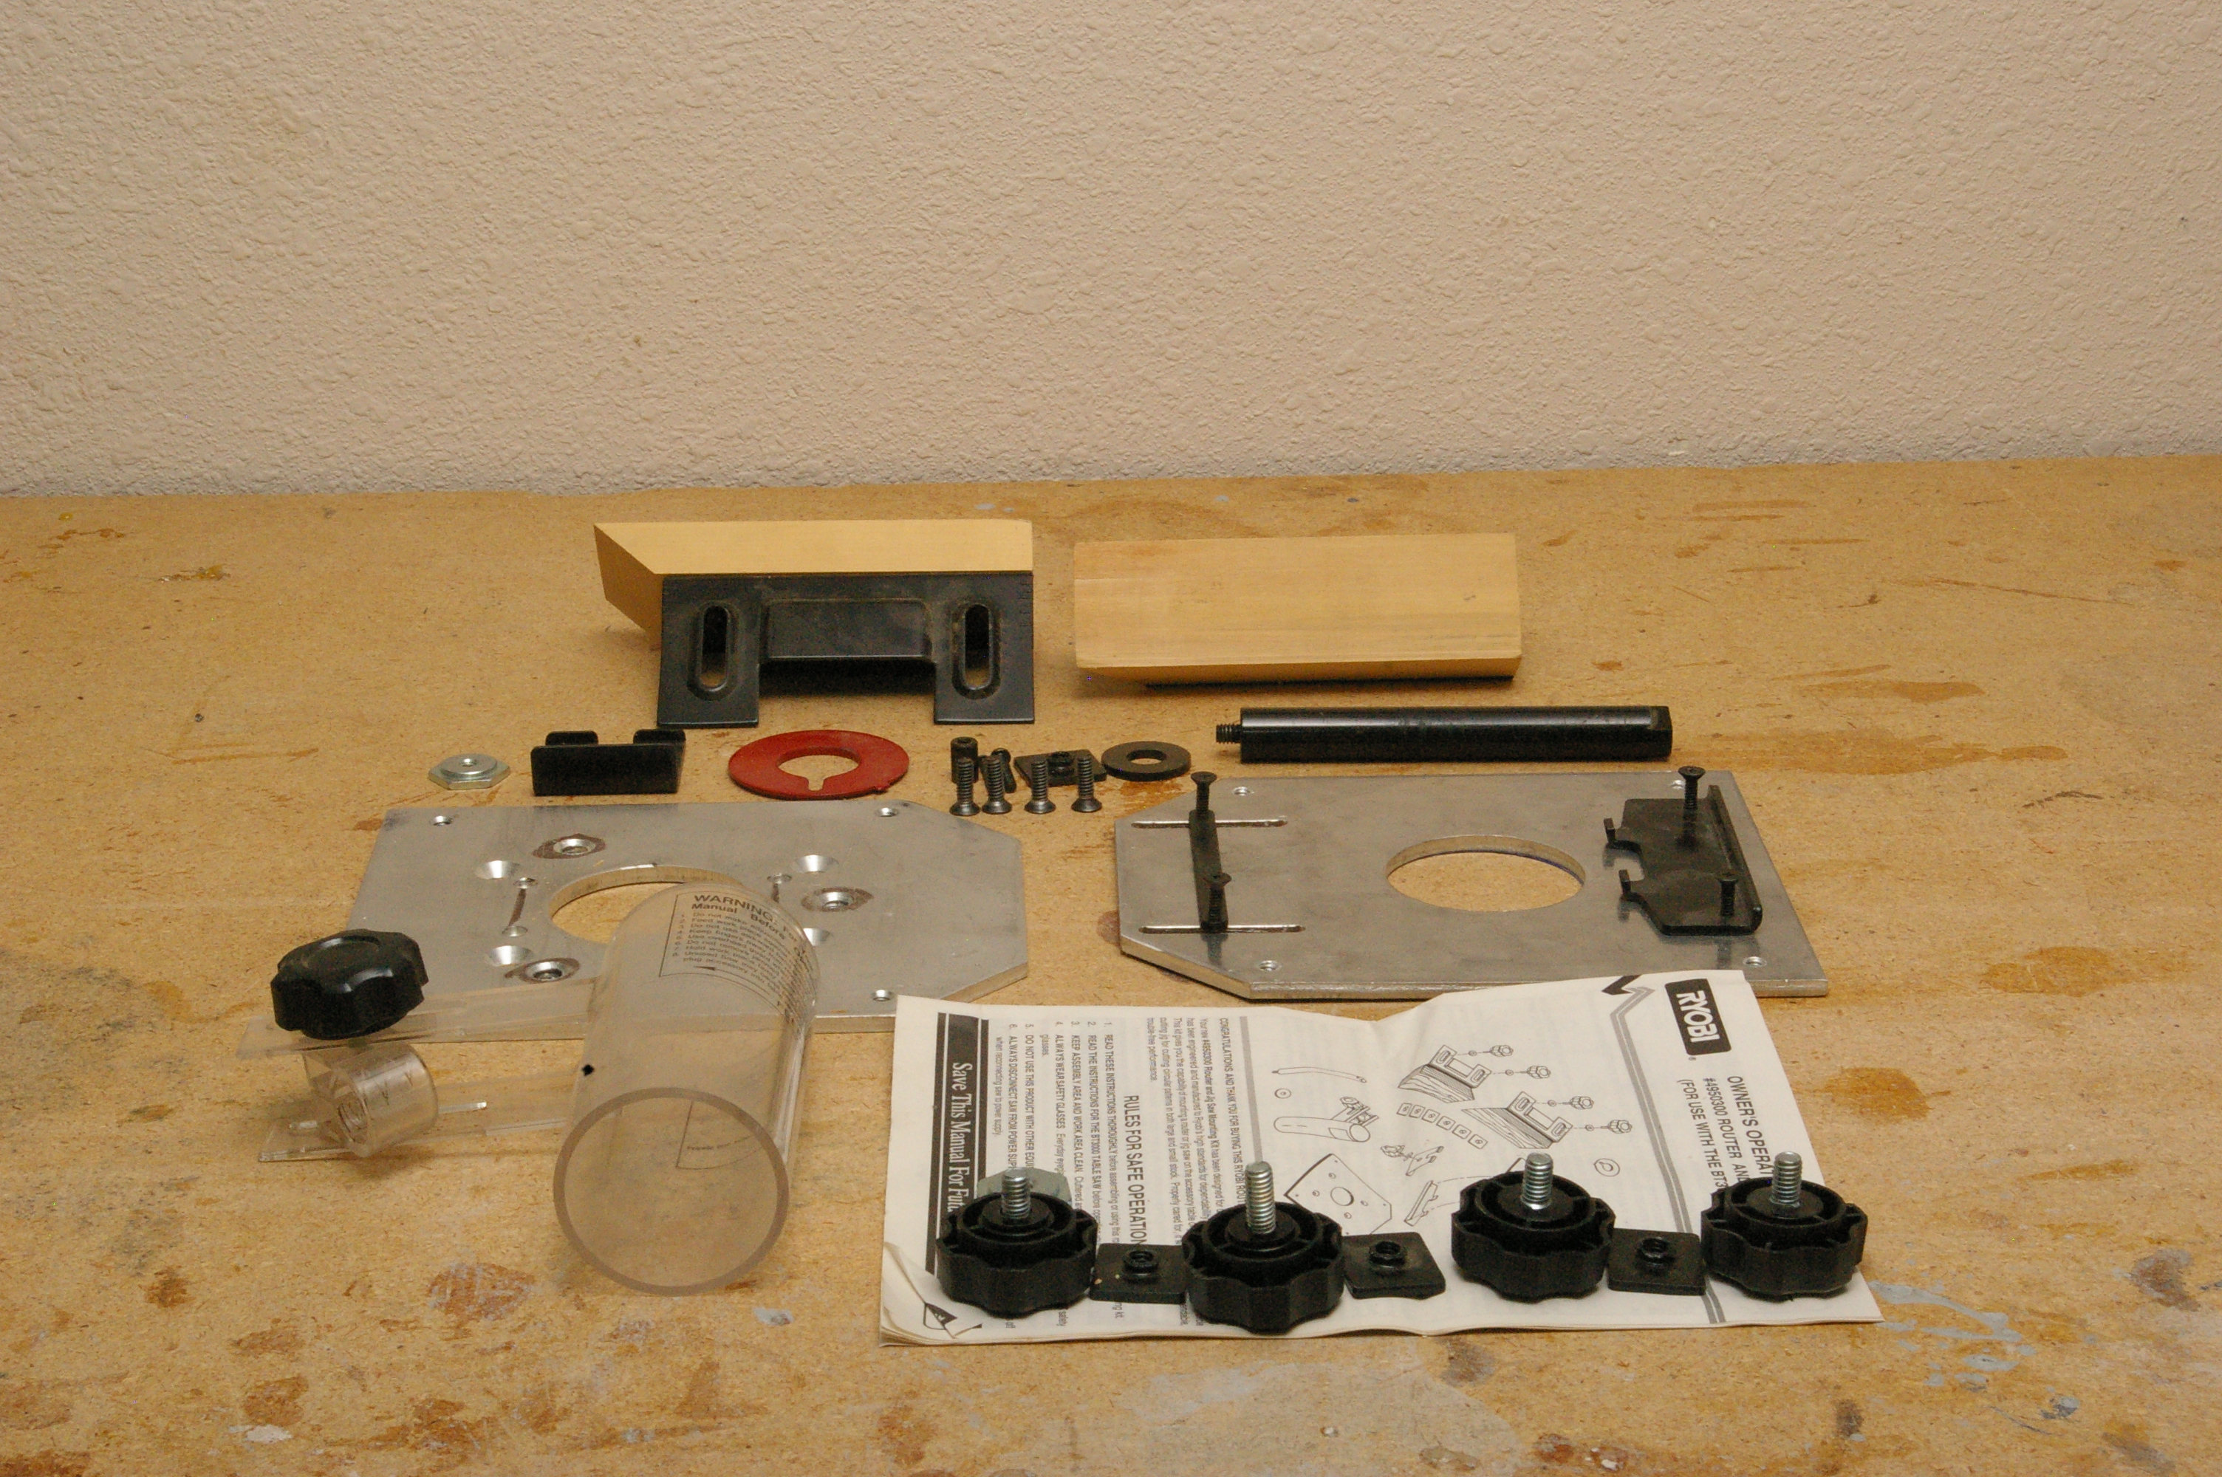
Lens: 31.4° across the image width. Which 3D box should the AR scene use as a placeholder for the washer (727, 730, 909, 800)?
[{"bbox_3d":[-0.110,0.010,1.496,0.068,0.003,0.068,0,21,0],"label":"washer"}]

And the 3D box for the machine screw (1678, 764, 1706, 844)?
[{"bbox_3d":[0.205,0.025,1.397,0.009,0.028,0.009,0,21,0],"label":"machine screw"}]

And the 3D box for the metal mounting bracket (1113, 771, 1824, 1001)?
[{"bbox_3d":[0.118,0.050,1.383,0.231,0.006,0.188,-1,21,-1],"label":"metal mounting bracket"}]

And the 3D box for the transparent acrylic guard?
[{"bbox_3d":[-0.173,0.101,1.169,0.167,0.065,0.148,0,21,0],"label":"transparent acrylic guard"}]

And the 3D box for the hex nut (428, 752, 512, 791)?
[{"bbox_3d":[-0.242,0.012,1.488,0.030,0.006,0.026,-3,21,-8],"label":"hex nut"}]

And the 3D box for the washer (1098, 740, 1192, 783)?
[{"bbox_3d":[0.014,0.009,1.497,0.034,0.004,0.034,0,21,0],"label":"washer"}]

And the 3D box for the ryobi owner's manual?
[{"bbox_3d":[0.072,0.122,1.189,0.277,0.009,0.214,-1,21,-2],"label":"ryobi owner's manual"}]

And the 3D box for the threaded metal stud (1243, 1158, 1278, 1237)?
[{"bbox_3d":[0.042,0.128,1.105,0.008,0.019,0.008,-4,21,1],"label":"threaded metal stud"}]

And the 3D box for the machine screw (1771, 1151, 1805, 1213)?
[{"bbox_3d":[0.192,0.126,1.117,0.008,0.015,0.008,0,21,0],"label":"machine screw"}]

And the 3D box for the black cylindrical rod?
[{"bbox_3d":[0.127,-0.001,1.500,0.173,0.020,0.020,0,21,0],"label":"black cylindrical rod"}]

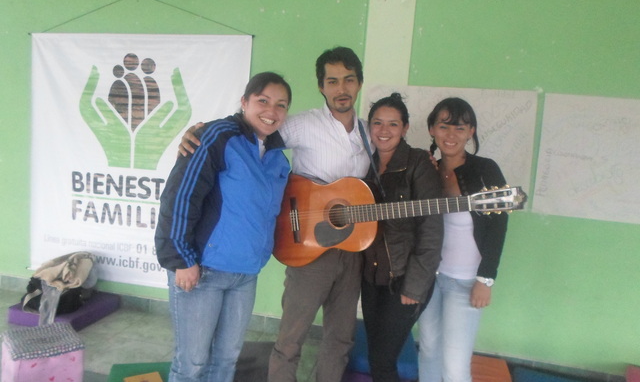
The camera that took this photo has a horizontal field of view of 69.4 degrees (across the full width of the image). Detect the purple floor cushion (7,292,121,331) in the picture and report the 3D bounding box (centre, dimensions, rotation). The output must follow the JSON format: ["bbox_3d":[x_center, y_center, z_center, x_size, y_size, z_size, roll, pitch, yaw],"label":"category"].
[{"bbox_3d":[-1.778,0.825,3.264,0.500,0.090,0.510,5,5,9],"label":"purple floor cushion"}]

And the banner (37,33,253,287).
[{"bbox_3d":[-1.365,-0.207,3.329,1.770,1.800,0.030,5,6,13],"label":"banner"}]

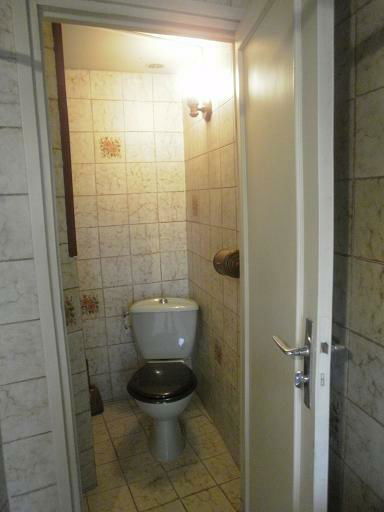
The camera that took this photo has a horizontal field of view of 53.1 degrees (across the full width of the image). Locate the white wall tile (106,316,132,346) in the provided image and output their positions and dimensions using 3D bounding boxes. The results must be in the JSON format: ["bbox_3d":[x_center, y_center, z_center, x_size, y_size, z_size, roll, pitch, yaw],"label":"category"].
[{"bbox_3d":[-0.482,0.501,2.614,0.198,0.200,0.010,-5,8,-19],"label":"white wall tile"}]

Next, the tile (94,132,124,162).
[{"bbox_3d":[-0.520,-0.687,2.431,0.197,0.199,0.010,-4,9,-15],"label":"tile"}]

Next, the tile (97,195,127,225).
[{"bbox_3d":[-0.511,-0.296,2.502,0.198,0.200,0.010,-5,8,-19],"label":"tile"}]

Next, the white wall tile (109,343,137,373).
[{"bbox_3d":[-0.478,0.705,2.675,0.198,0.203,0.010,-4,8,-17],"label":"white wall tile"}]

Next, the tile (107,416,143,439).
[{"bbox_3d":[-0.416,1.062,2.365,0.197,0.010,0.197,-5,9,-23],"label":"tile"}]

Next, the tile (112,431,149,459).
[{"bbox_3d":[-0.340,1.084,2.190,0.197,0.010,0.197,-5,9,-23],"label":"tile"}]

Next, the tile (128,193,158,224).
[{"bbox_3d":[-0.324,-0.316,2.564,0.198,0.200,0.010,-5,8,-19],"label":"tile"}]

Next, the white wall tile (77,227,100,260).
[{"bbox_3d":[-0.685,-0.076,2.470,0.184,0.200,0.010,-5,8,-19],"label":"white wall tile"}]

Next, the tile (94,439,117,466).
[{"bbox_3d":[-0.522,1.088,2.106,0.198,0.010,0.198,-5,9,-22],"label":"tile"}]

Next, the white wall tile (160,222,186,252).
[{"bbox_3d":[-0.126,-0.126,2.619,0.197,0.199,0.010,-4,9,-15],"label":"white wall tile"}]

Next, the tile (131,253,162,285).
[{"bbox_3d":[-0.308,0.087,2.621,0.198,0.200,0.010,-5,8,-19],"label":"tile"}]

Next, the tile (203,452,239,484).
[{"bbox_3d":[0.168,1.086,1.963,0.175,0.010,0.198,-5,9,-22],"label":"tile"}]

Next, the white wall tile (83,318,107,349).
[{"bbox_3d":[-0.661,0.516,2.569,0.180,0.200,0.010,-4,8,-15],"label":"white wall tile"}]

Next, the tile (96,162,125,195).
[{"bbox_3d":[-0.518,-0.496,2.484,0.198,0.200,0.010,-4,8,-15],"label":"tile"}]

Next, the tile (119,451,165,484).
[{"bbox_3d":[-0.257,1.090,1.988,0.198,0.010,0.198,-5,8,-22],"label":"tile"}]

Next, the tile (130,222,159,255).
[{"bbox_3d":[-0.316,-0.111,2.620,0.198,0.203,0.010,-4,8,-17],"label":"tile"}]

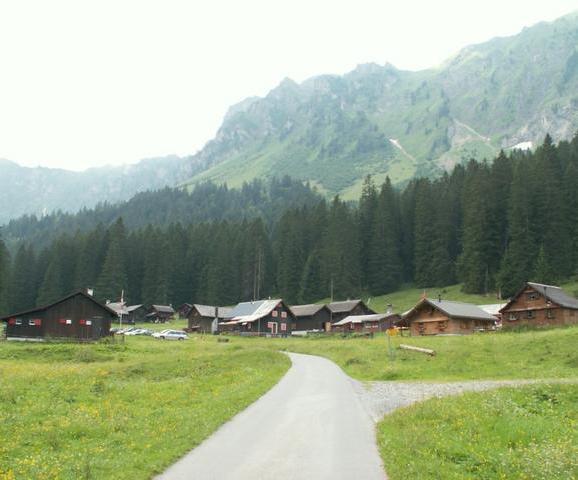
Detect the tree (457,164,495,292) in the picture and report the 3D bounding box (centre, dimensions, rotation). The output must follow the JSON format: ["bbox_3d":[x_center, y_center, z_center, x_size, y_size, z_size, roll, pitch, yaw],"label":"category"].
[{"bbox_3d":[40.120,-3.100,139.200,7.960,28.740,7.960,-2,-9,16],"label":"tree"}]

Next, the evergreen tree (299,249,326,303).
[{"bbox_3d":[6.260,9.410,172.360,6.910,14.420,6.910,0,-8,2],"label":"evergreen tree"}]

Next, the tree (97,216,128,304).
[{"bbox_3d":[-52.193,6.366,191.840,8.500,26.050,8.500,3,-11,-15],"label":"tree"}]

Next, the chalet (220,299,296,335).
[{"bbox_3d":[-5.156,13.126,107.651,8.800,5.900,11.800,8,-13,-37],"label":"chalet"}]

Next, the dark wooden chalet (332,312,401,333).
[{"bbox_3d":[12.040,13.060,101.460,5.500,3.100,10.300,8,-12,-44],"label":"dark wooden chalet"}]

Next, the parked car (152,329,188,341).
[{"bbox_3d":[-15.131,12.194,83.136,4.500,1.470,1.750,7,-12,-31],"label":"parked car"}]

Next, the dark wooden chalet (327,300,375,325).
[{"bbox_3d":[10.980,15.512,131.256,8.000,5.900,10.200,9,-13,-40],"label":"dark wooden chalet"}]

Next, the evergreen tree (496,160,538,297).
[{"bbox_3d":[46.680,-2.320,131.610,8.960,27.540,8.960,-3,-9,20],"label":"evergreen tree"}]

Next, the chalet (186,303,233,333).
[{"bbox_3d":[-12.400,13.540,110.480,8.000,4.800,5.500,6,-10,-36],"label":"chalet"}]

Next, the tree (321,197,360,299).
[{"bbox_3d":[13.780,1.957,174.427,8.500,28.150,8.500,0,-10,5],"label":"tree"}]

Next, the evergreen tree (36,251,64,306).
[{"bbox_3d":[-61.840,11.050,167.090,7.700,16.780,7.700,3,-9,-20],"label":"evergreen tree"}]

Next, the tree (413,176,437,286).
[{"bbox_3d":[35.276,-2.157,168.082,6.500,28.560,6.500,-2,-10,12],"label":"tree"}]

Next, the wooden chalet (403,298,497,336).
[{"bbox_3d":[22.589,11.167,90.590,12.000,5.100,7.750,9,-14,-41],"label":"wooden chalet"}]

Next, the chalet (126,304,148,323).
[{"bbox_3d":[-33.920,16.060,140.060,4.500,4.200,5.000,7,-11,-39],"label":"chalet"}]

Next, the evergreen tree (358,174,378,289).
[{"bbox_3d":[20.120,-2.240,165.870,5.860,29.840,5.860,-1,-8,7],"label":"evergreen tree"}]

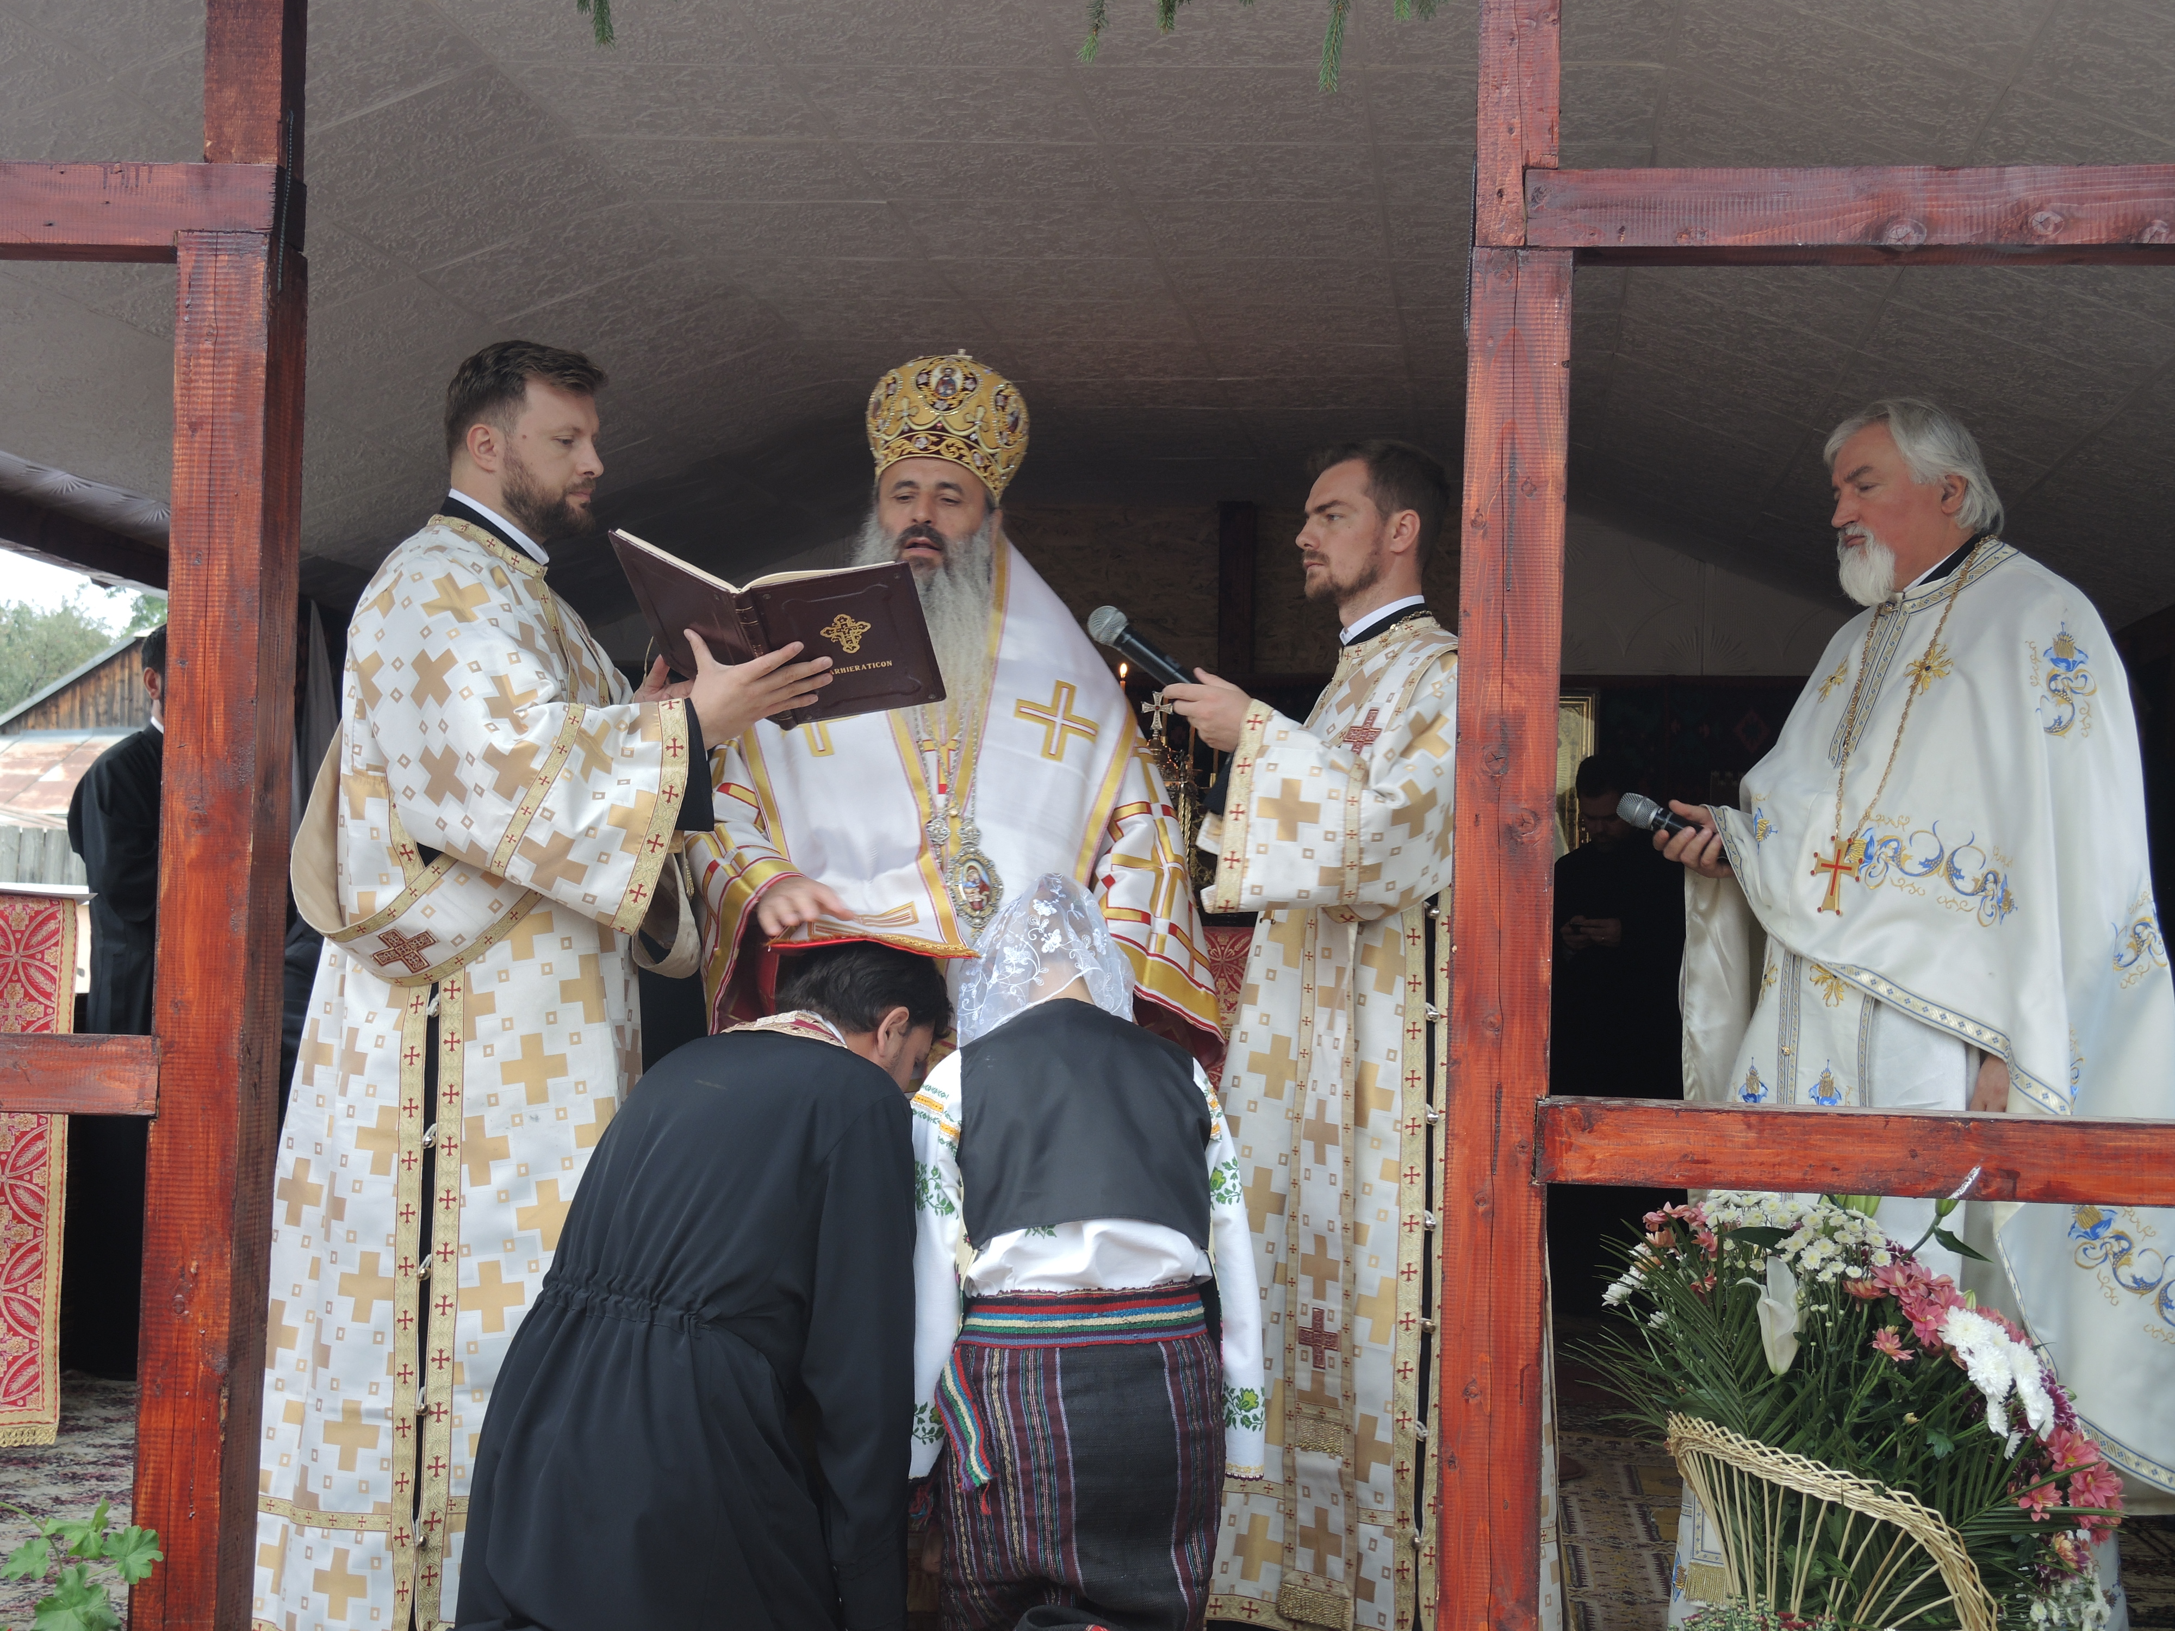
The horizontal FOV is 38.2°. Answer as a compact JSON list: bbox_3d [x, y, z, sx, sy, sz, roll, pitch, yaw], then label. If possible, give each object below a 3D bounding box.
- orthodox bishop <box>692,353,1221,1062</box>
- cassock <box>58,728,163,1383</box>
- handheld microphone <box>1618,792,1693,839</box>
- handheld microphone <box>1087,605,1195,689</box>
[{"bbox_3d":[-0.170,0.255,4.300,0.740,1.780,0.550,2,-1,6],"label":"orthodox bishop"},{"bbox_3d":[-1.948,0.498,6.750,0.520,1.430,0.380,2,-1,-30],"label":"cassock"},{"bbox_3d":[0.882,0.038,4.550,0.240,0.047,0.047,23,0,-12],"label":"handheld microphone"},{"bbox_3d":[0.103,-0.192,4.130,0.250,0.052,0.052,37,0,-9],"label":"handheld microphone"}]

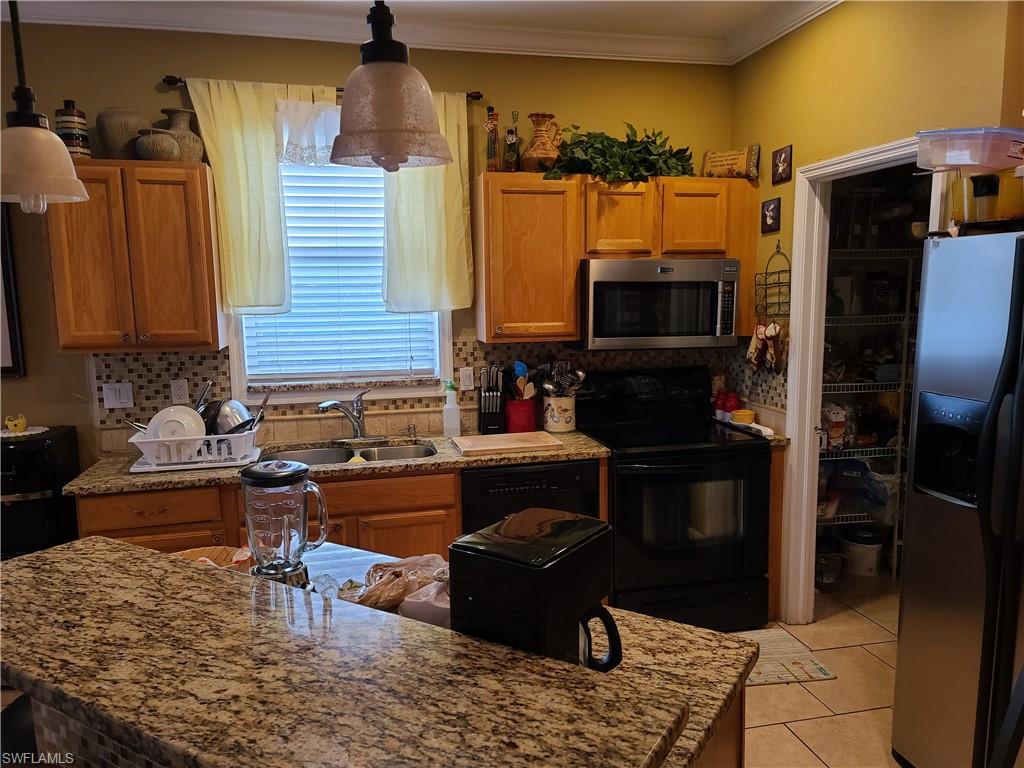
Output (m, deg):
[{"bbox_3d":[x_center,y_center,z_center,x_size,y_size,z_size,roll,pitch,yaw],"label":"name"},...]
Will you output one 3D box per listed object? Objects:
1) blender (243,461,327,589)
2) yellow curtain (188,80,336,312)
[{"bbox_3d":[-0.465,0.341,1.522,0.182,0.355,0.175,-3,8,-18],"label":"blender"},{"bbox_3d":[-1.108,-0.826,3.320,0.620,1.017,0.110,-2,7,-13],"label":"yellow curtain"}]

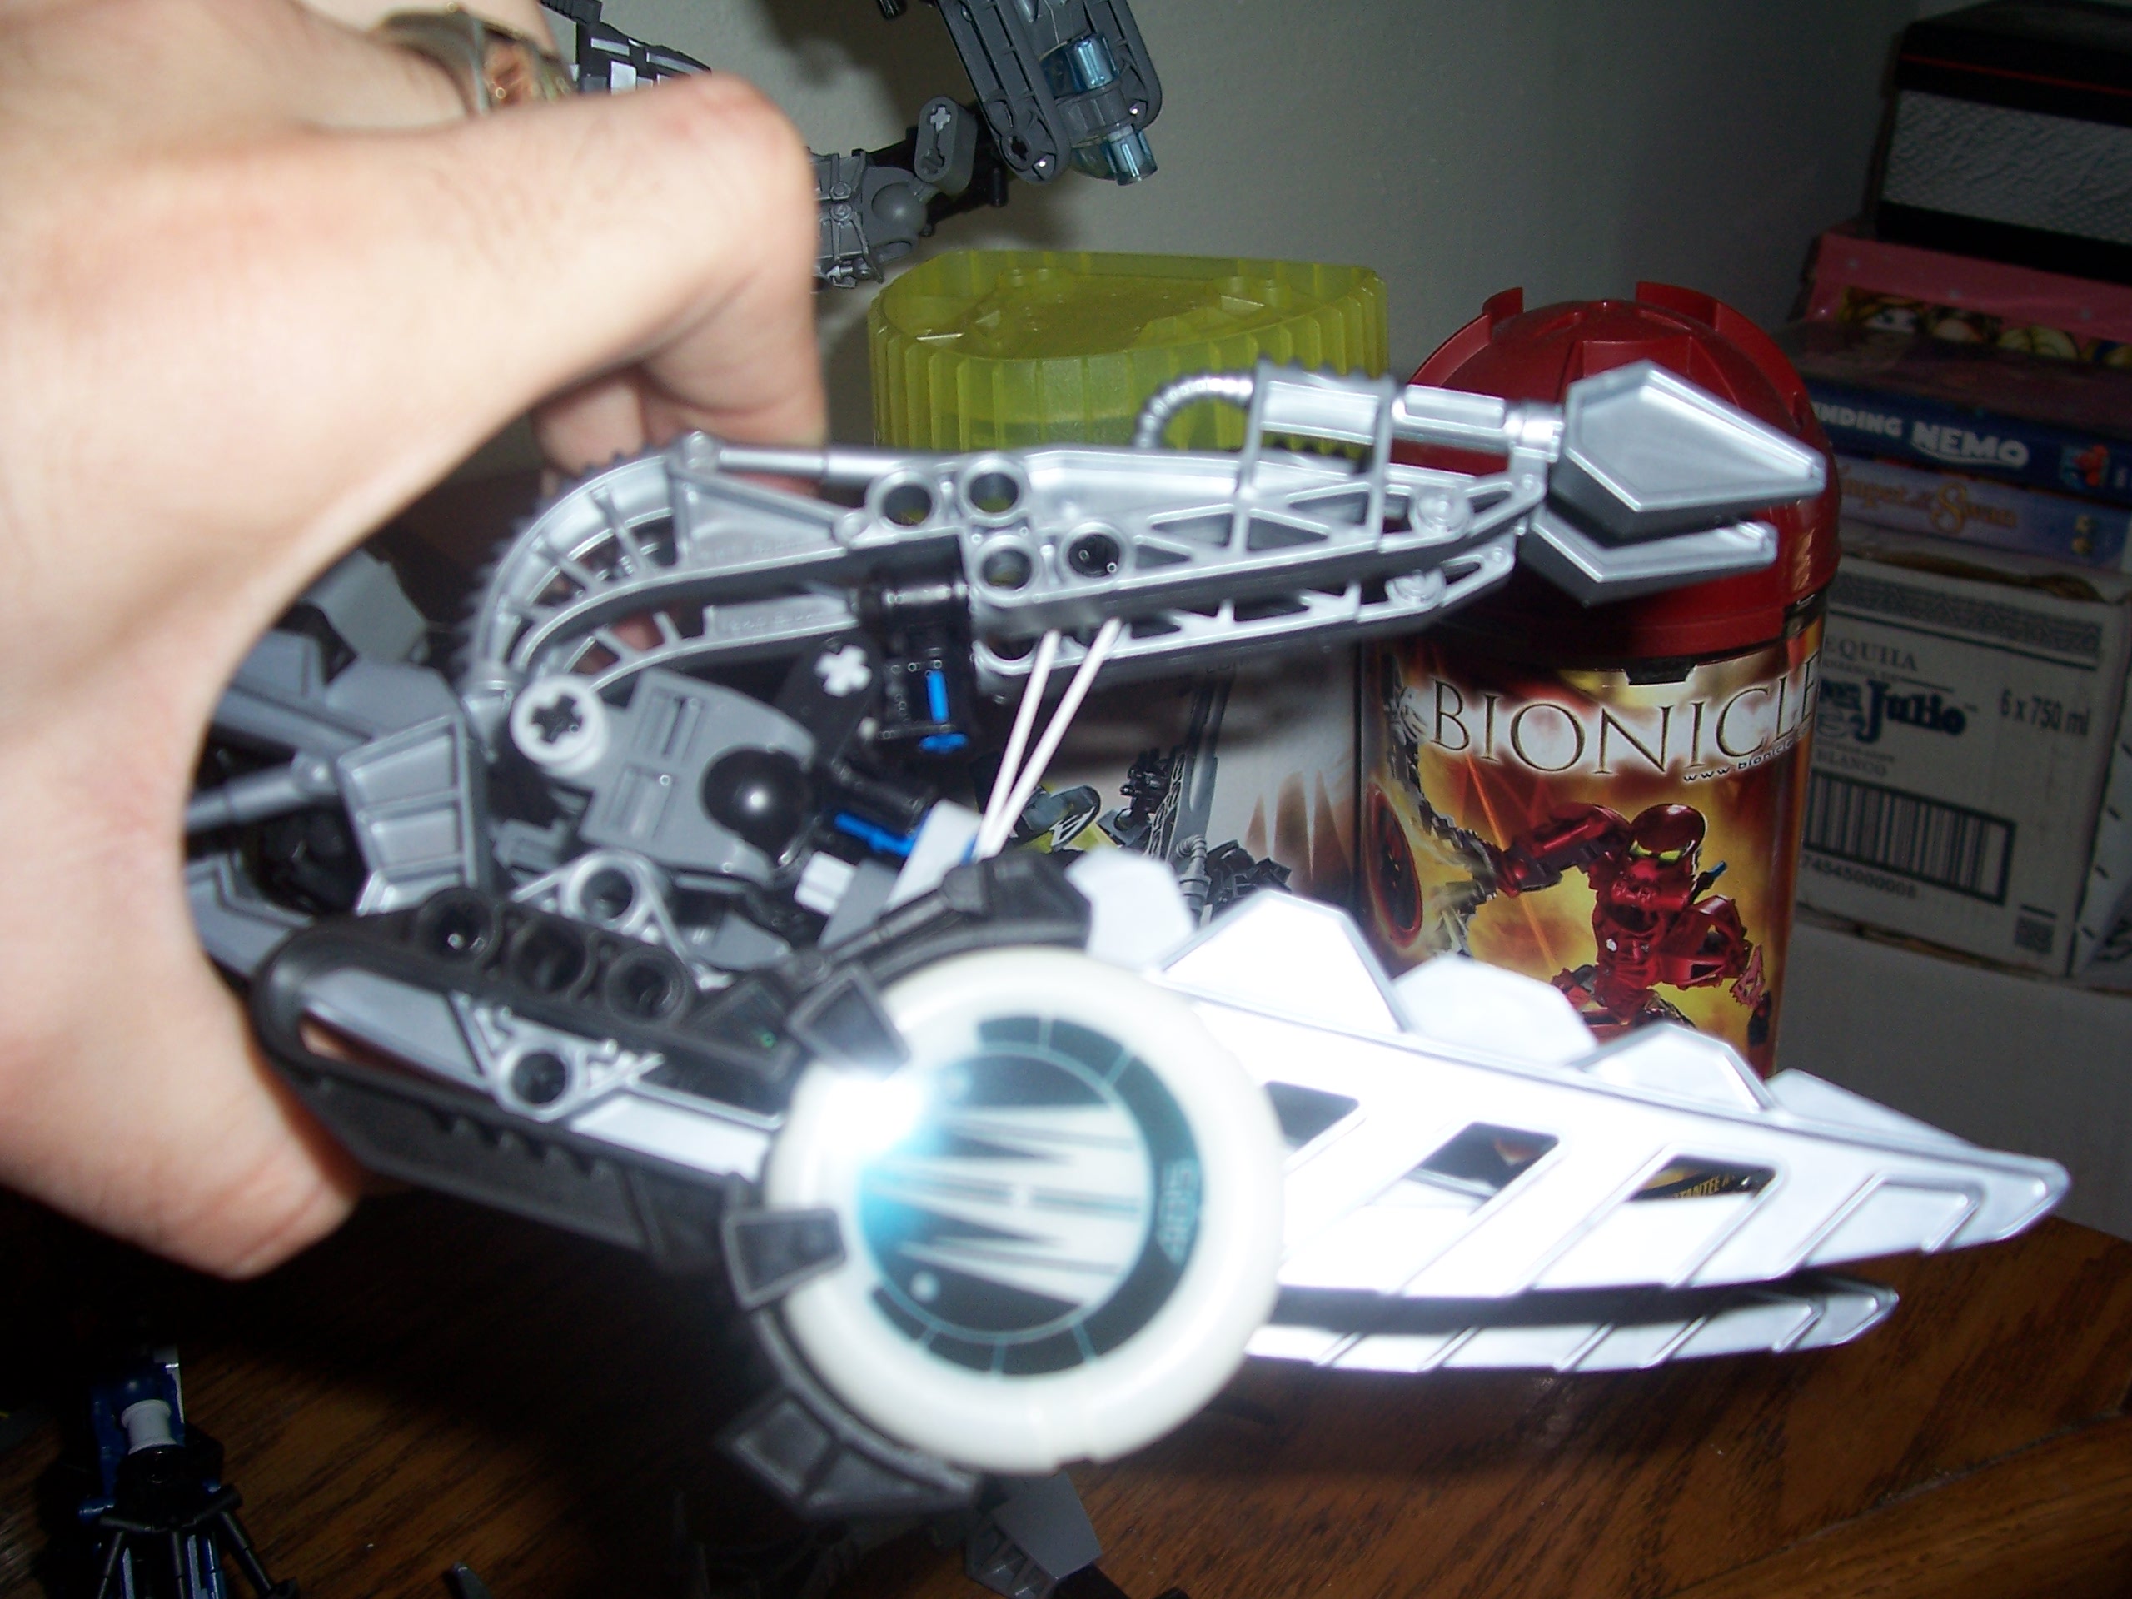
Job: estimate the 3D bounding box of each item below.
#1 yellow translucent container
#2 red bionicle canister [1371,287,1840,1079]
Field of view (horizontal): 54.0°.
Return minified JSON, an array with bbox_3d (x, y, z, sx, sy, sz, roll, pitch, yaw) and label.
[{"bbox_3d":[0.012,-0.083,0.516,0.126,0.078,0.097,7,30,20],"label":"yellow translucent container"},{"bbox_3d":[0.121,-0.004,0.496,0.106,0.223,0.106,-6,28,-3],"label":"red bionicle canister"}]

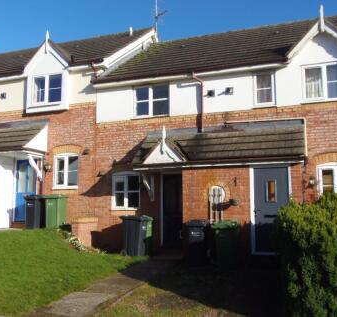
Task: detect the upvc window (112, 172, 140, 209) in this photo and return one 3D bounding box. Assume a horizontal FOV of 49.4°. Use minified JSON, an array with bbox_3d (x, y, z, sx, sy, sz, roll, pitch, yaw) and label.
[{"bbox_3d":[-1.228,0.961,10.739,0.895,1.097,0.100,-3,-8,18],"label":"upvc window"}]

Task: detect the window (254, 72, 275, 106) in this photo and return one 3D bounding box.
[{"bbox_3d":[2.609,-1.840,9.928,0.599,0.927,0.100,-3,-8,18],"label":"window"}]

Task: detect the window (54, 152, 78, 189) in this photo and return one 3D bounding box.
[{"bbox_3d":[-3.176,0.412,11.460,0.903,1.101,0.100,-3,-8,18],"label":"window"}]

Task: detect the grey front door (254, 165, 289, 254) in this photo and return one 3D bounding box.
[{"bbox_3d":[2.408,1.199,8.527,0.925,2.006,0.100,-3,-8,18],"label":"grey front door"}]

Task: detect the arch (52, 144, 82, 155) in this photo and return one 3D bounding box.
[{"bbox_3d":[-3.151,-0.255,11.488,1.023,0.260,0.110,-3,-8,18],"label":"arch"}]

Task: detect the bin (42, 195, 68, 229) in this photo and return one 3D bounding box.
[{"bbox_3d":[-3.389,1.566,10.949,0.550,1.030,0.660,-3,-8,16],"label":"bin"}]

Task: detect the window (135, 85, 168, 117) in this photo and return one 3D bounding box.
[{"bbox_3d":[-0.485,-1.668,10.823,1.116,0.900,0.100,-3,-8,18],"label":"window"}]

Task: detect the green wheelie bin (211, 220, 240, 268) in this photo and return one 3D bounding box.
[{"bbox_3d":[1.314,1.923,8.270,0.550,1.030,0.660,-2,-8,12],"label":"green wheelie bin"}]

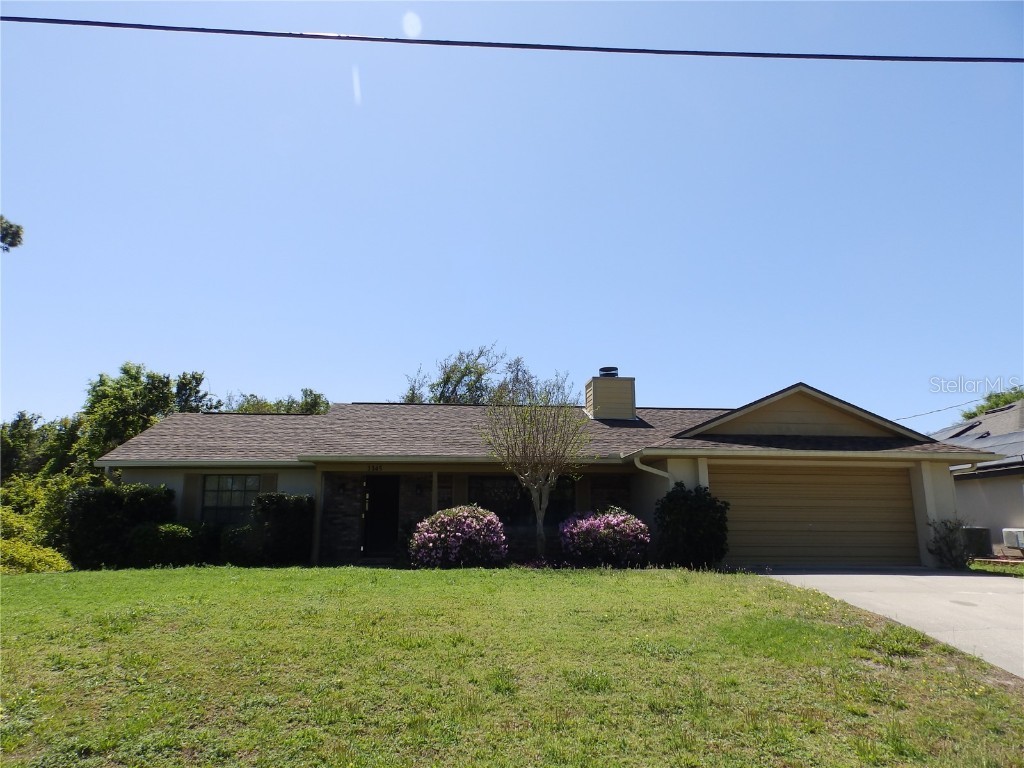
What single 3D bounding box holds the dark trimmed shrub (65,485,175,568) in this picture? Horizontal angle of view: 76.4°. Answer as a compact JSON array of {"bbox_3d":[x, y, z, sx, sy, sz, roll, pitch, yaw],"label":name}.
[{"bbox_3d":[-8.541,3.121,14.220,2.150,1.800,1.600,1,-12,-5],"label":"dark trimmed shrub"}]

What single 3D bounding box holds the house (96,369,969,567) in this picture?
[{"bbox_3d":[0.006,2.224,18.668,20.150,5.350,11.500,1,-12,-5],"label":"house"}]

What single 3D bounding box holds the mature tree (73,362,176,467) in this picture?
[{"bbox_3d":[-13.176,2.363,21.873,3.700,6.300,3.700,1,-12,-5],"label":"mature tree"}]

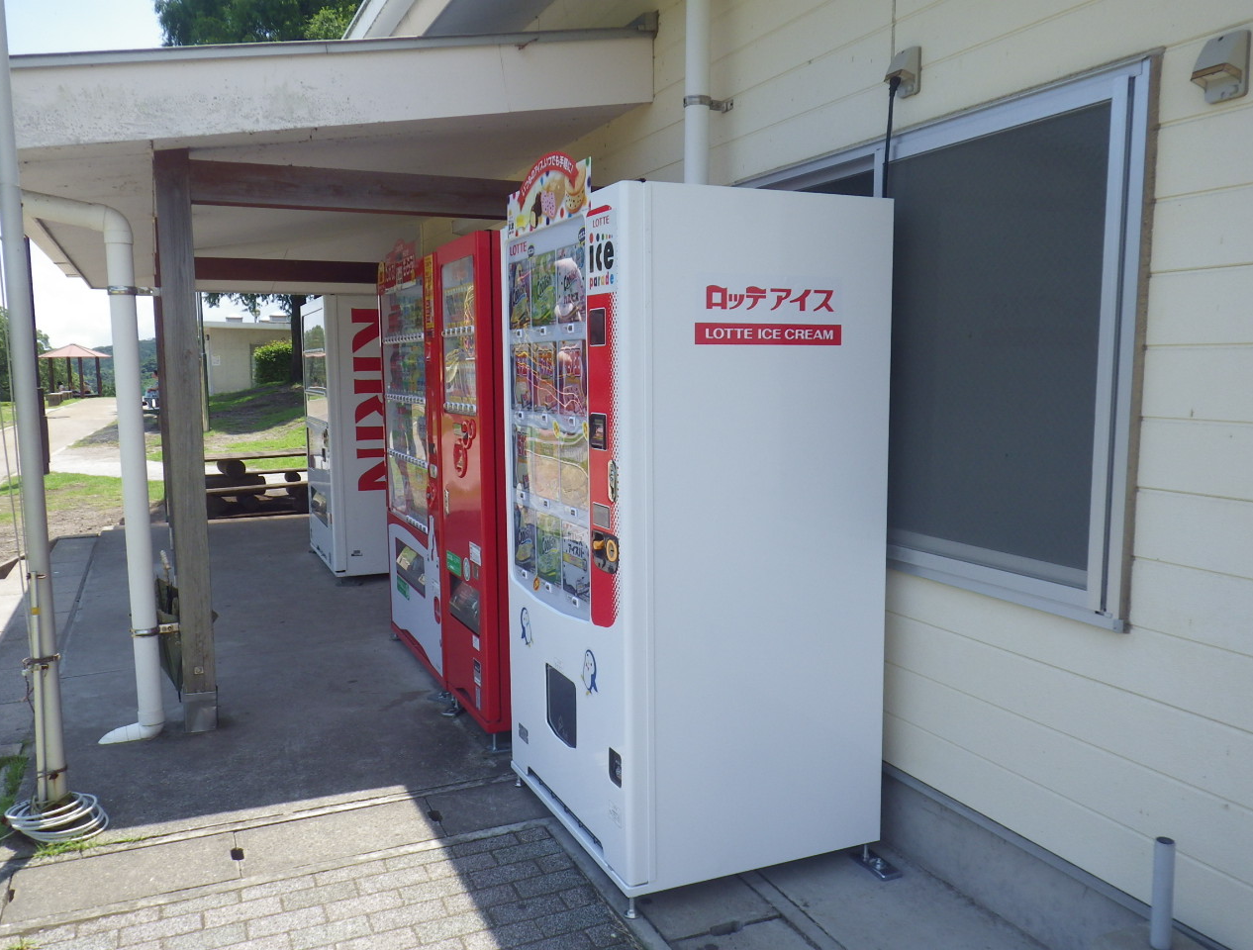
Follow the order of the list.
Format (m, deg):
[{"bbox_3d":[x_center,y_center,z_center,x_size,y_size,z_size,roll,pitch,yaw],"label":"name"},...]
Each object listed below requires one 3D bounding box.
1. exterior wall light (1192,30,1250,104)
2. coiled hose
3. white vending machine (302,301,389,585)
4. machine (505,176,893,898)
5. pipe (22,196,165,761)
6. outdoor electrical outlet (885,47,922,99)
[{"bbox_3d":[1.135,-0.781,1.964,0.056,0.120,0.092,-3,7,-24],"label":"exterior wall light"},{"bbox_3d":[-1.786,1.068,3.223,0.290,0.068,0.270,-3,7,-24],"label":"coiled hose"},{"bbox_3d":[-1.826,-0.292,7.348,0.750,1.873,1.350,-3,7,-24],"label":"white vending machine"},{"bbox_3d":[0.164,0.148,3.165,0.803,1.851,0.986,-3,7,-24],"label":"machine"},{"bbox_3d":[-2.019,-0.013,3.851,0.425,2.091,0.100,-3,7,-24],"label":"pipe"},{"bbox_3d":[0.750,-1.095,2.794,0.056,0.120,0.093,-3,7,-24],"label":"outdoor electrical outlet"}]

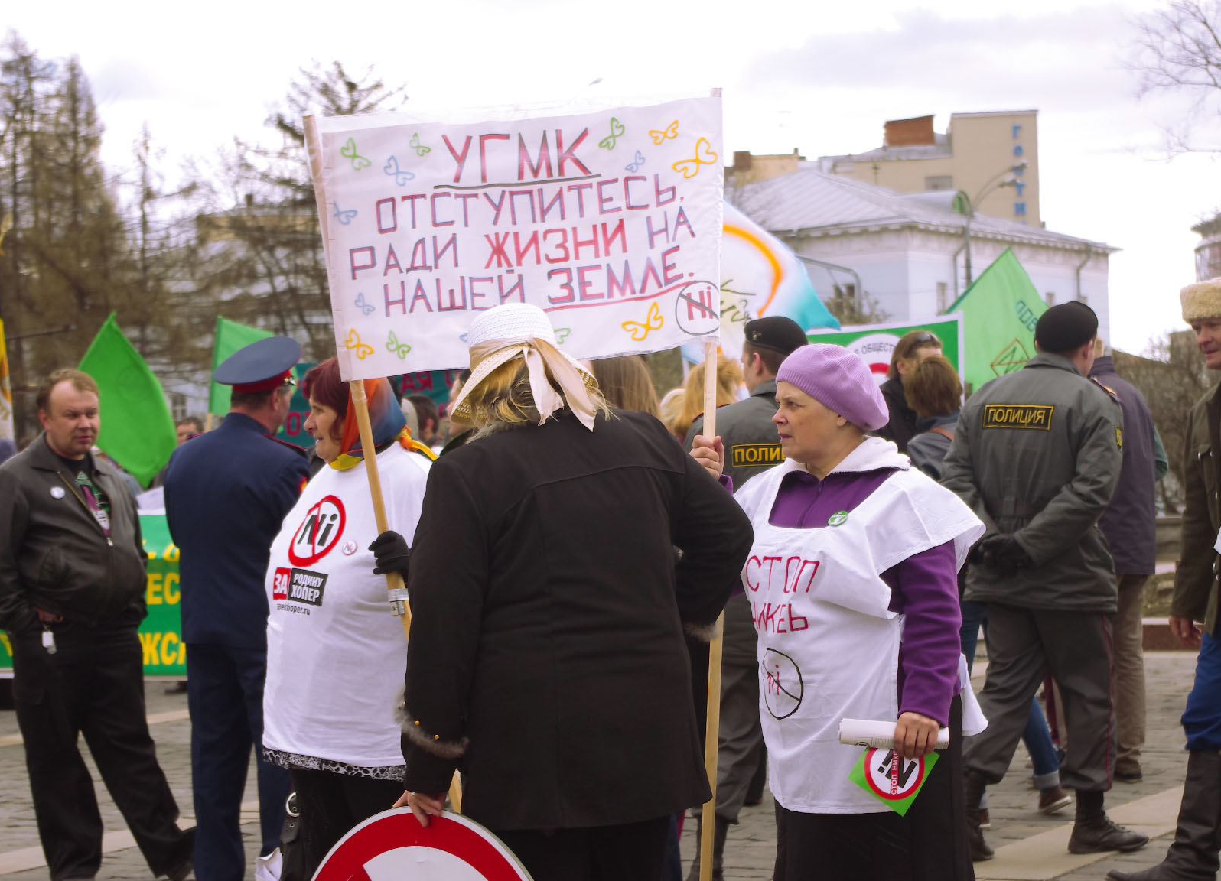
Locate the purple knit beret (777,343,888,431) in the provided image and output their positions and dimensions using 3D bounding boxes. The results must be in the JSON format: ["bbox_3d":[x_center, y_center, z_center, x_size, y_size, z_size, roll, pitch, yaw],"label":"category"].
[{"bbox_3d":[0.429,-0.103,5.800,0.250,0.150,0.220,-1,1,-21],"label":"purple knit beret"}]

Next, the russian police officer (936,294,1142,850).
[{"bbox_3d":[1.372,0.445,9.600,0.560,1.780,0.460,0,1,36],"label":"russian police officer"}]

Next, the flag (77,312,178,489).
[{"bbox_3d":[-2.411,-0.196,15.000,0.500,0.870,0.180,-1,1,-6],"label":"flag"}]

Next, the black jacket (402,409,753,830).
[{"bbox_3d":[-0.061,0.316,5.300,0.620,0.760,0.400,-1,1,3],"label":"black jacket"}]

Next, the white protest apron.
[{"bbox_3d":[0.463,0.367,5.750,0.450,0.680,0.310,0,2,42],"label":"white protest apron"}]

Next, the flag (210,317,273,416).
[{"bbox_3d":[-1.798,-0.340,15.000,0.440,0.560,0.150,-1,1,-6],"label":"flag"}]

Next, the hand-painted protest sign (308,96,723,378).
[{"bbox_3d":[-0.171,-0.383,5.700,0.770,0.490,0.050,-4,1,-12],"label":"hand-painted protest sign"}]

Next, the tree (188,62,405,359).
[{"bbox_3d":[-6.745,-3.859,65.000,4.700,8.700,4.700,-1,1,0],"label":"tree"}]

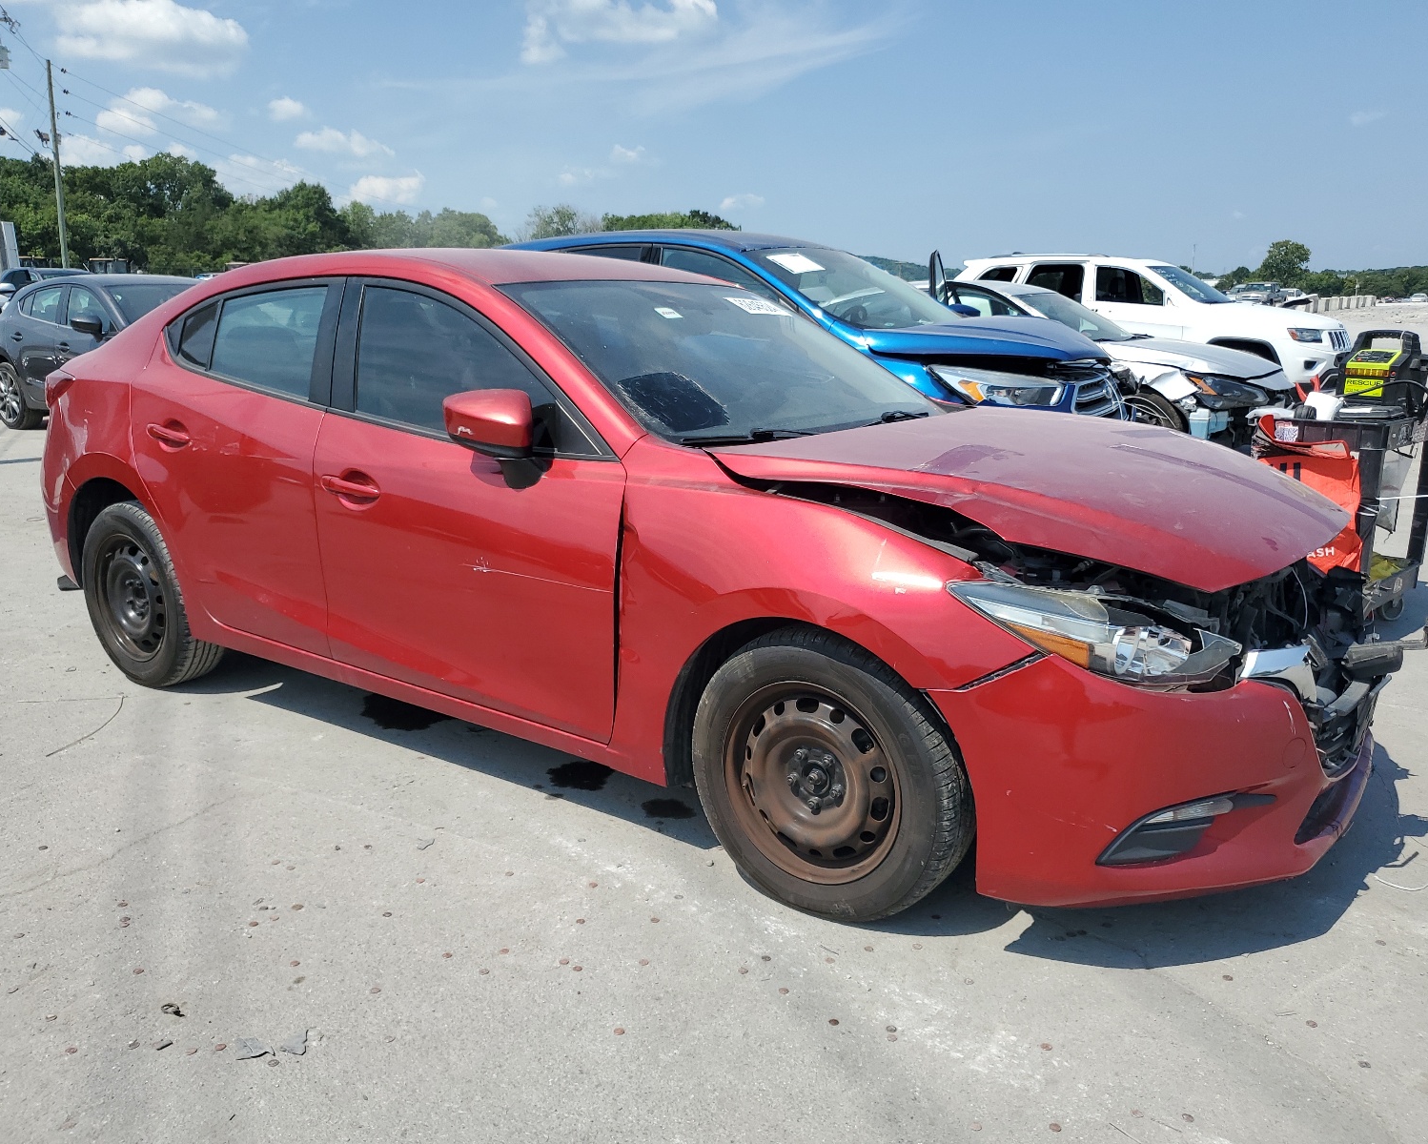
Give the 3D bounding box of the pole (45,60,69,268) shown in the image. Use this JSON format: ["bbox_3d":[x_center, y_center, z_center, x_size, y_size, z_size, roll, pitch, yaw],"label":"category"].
[{"bbox_3d":[-30.941,-17.912,54.238,0.280,11.799,0.280,-5,14,-28],"label":"pole"}]

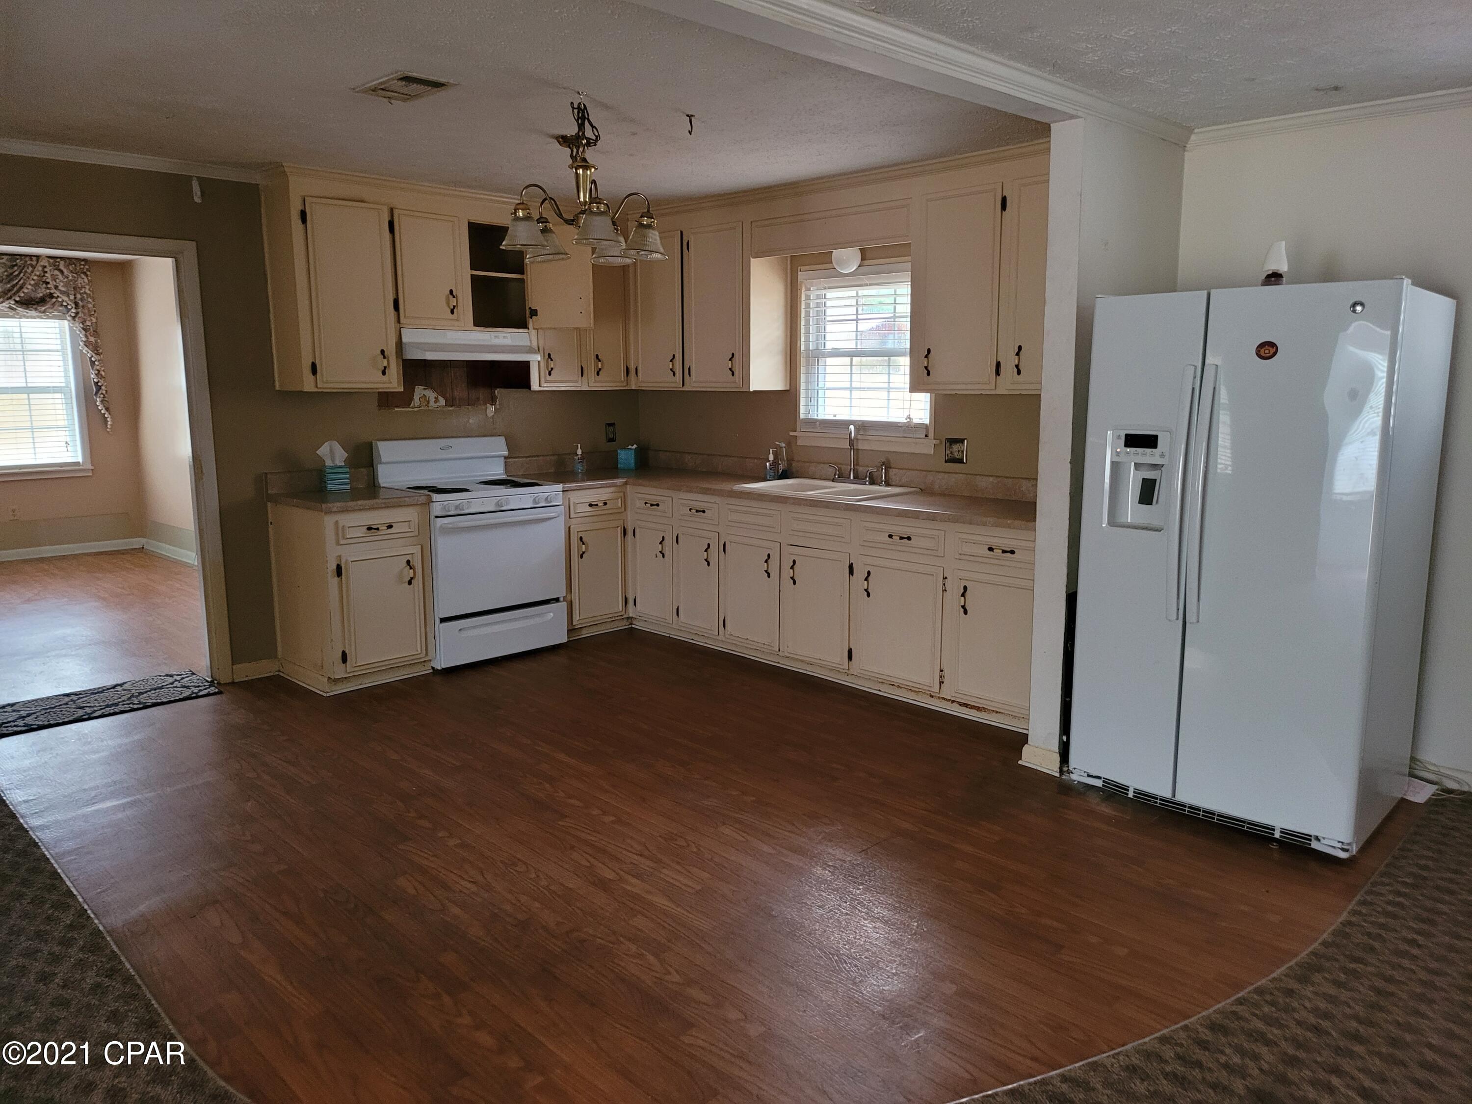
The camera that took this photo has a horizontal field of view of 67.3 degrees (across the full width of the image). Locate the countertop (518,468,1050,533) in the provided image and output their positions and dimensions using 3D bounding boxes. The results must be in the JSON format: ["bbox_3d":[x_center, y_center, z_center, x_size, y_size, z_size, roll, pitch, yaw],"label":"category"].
[{"bbox_3d":[0.178,-0.281,5.580,1.110,0.042,3.400,-9,13,-44],"label":"countertop"}]

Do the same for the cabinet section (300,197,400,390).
[{"bbox_3d":[-1.925,-1.240,5.383,0.440,0.877,0.280,-9,13,-44],"label":"cabinet section"}]

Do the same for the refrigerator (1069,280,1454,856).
[{"bbox_3d":[1.769,0.018,3.773,0.905,1.760,0.790,8,12,42],"label":"refrigerator"}]

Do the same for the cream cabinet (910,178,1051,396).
[{"bbox_3d":[1.274,-1.174,4.896,0.327,0.937,0.970,-9,13,-44],"label":"cream cabinet"}]

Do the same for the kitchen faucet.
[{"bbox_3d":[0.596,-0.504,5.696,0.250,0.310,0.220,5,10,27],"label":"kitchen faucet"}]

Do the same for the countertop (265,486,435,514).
[{"bbox_3d":[-1.906,-0.262,5.436,0.555,0.045,0.630,-9,13,-44],"label":"countertop"}]

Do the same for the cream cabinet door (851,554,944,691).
[{"bbox_3d":[0.745,0.319,5.050,0.050,0.573,0.480,-9,13,-44],"label":"cream cabinet door"}]

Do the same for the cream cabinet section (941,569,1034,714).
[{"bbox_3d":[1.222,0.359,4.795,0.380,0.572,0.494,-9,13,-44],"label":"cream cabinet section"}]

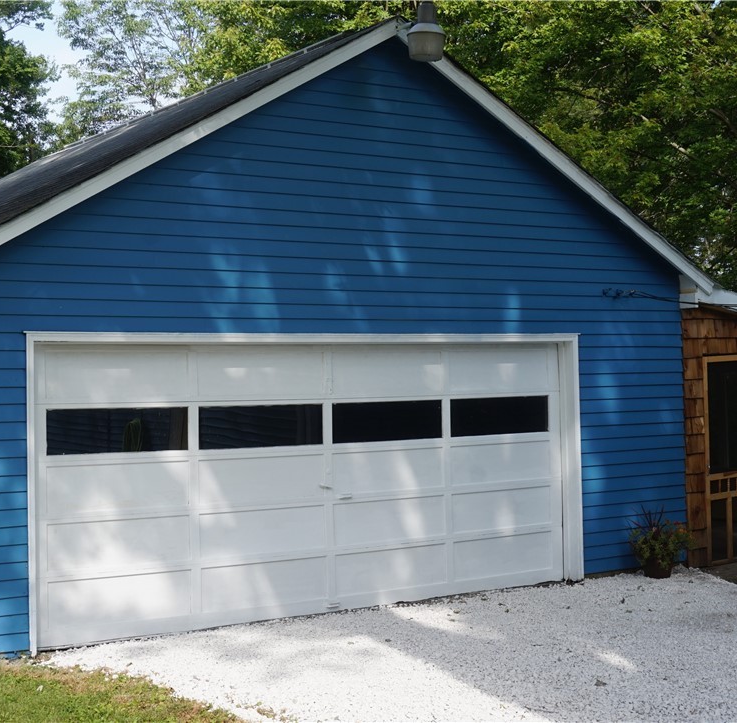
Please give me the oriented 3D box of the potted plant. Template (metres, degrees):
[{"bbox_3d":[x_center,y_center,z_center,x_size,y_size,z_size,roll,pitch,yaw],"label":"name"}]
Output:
[{"bbox_3d":[2.600,1.611,11.550,0.570,0.630,0.540,-1,-1,0],"label":"potted plant"}]

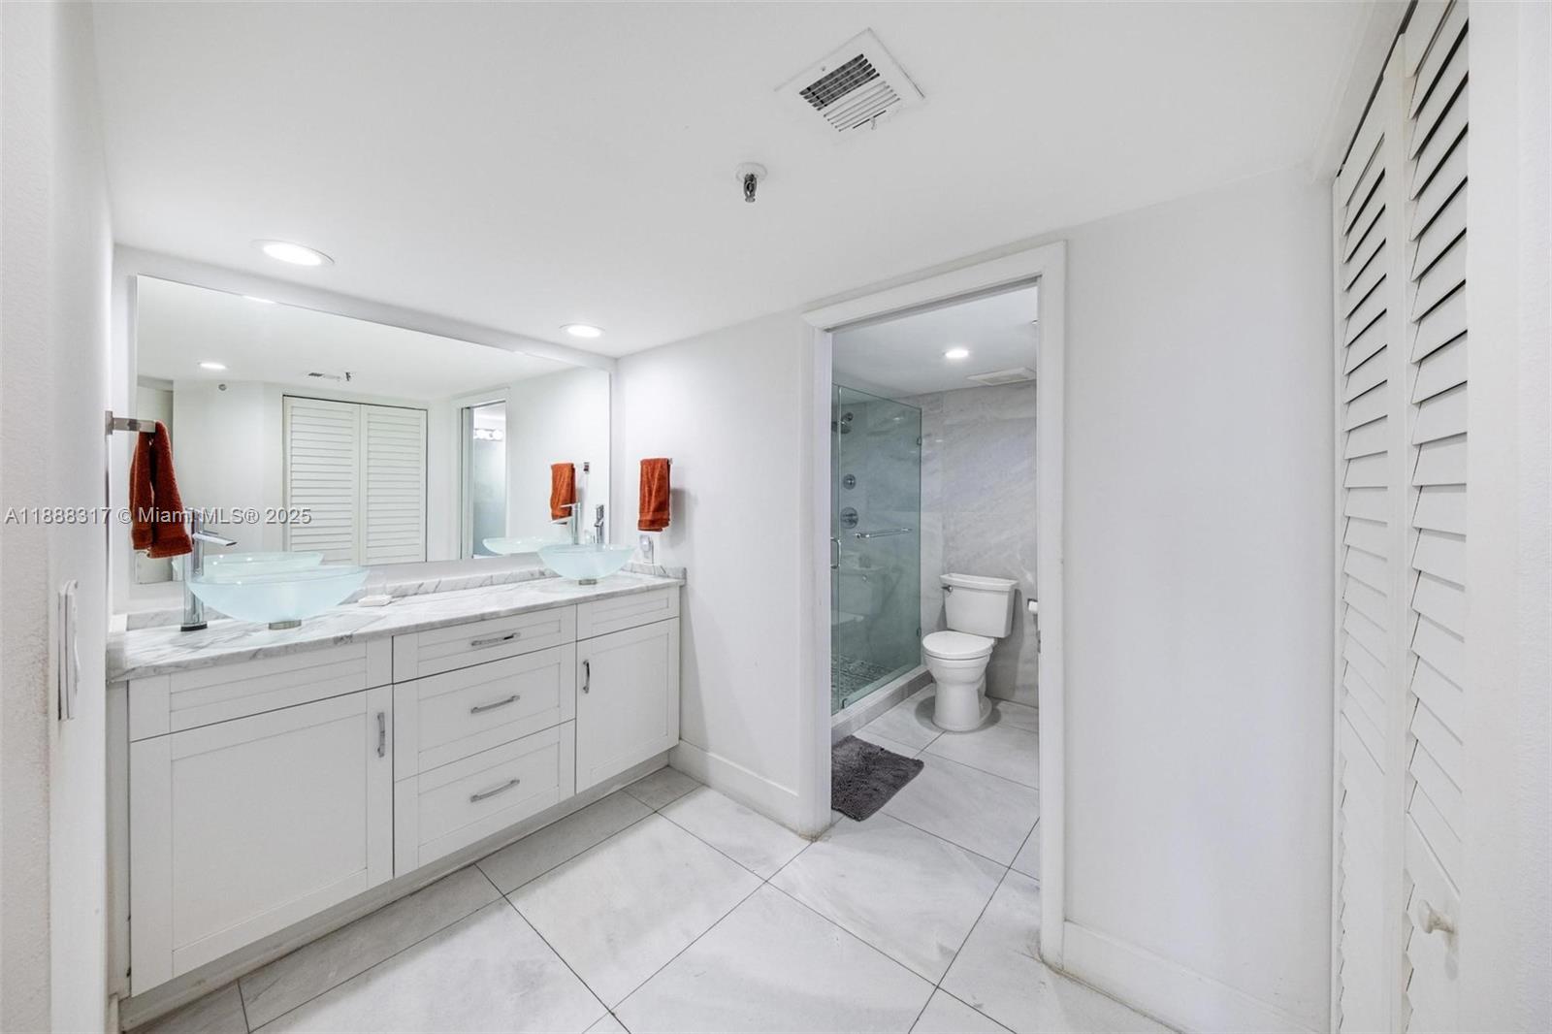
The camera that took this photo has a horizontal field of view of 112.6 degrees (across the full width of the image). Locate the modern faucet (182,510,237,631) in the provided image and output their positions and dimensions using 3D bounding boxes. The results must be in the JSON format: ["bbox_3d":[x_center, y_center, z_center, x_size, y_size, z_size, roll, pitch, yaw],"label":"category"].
[{"bbox_3d":[-1.751,0.160,1.595,0.130,0.360,0.052,0,2,-11],"label":"modern faucet"}]

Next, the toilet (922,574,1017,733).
[{"bbox_3d":[1.170,0.819,3.184,0.440,0.790,0.720,2,3,40],"label":"toilet"}]

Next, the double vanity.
[{"bbox_3d":[-1.218,0.805,2.042,0.548,0.901,1.677,2,3,40],"label":"double vanity"}]

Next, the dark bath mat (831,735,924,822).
[{"bbox_3d":[0.375,1.228,2.486,0.450,0.025,0.615,2,3,40],"label":"dark bath mat"}]

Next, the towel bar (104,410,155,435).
[{"bbox_3d":[-1.594,-0.220,1.282,0.260,0.058,0.078,2,3,40],"label":"towel bar"}]

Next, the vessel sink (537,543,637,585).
[{"bbox_3d":[-0.892,0.231,2.449,0.420,0.153,0.420,2,3,40],"label":"vessel sink"}]

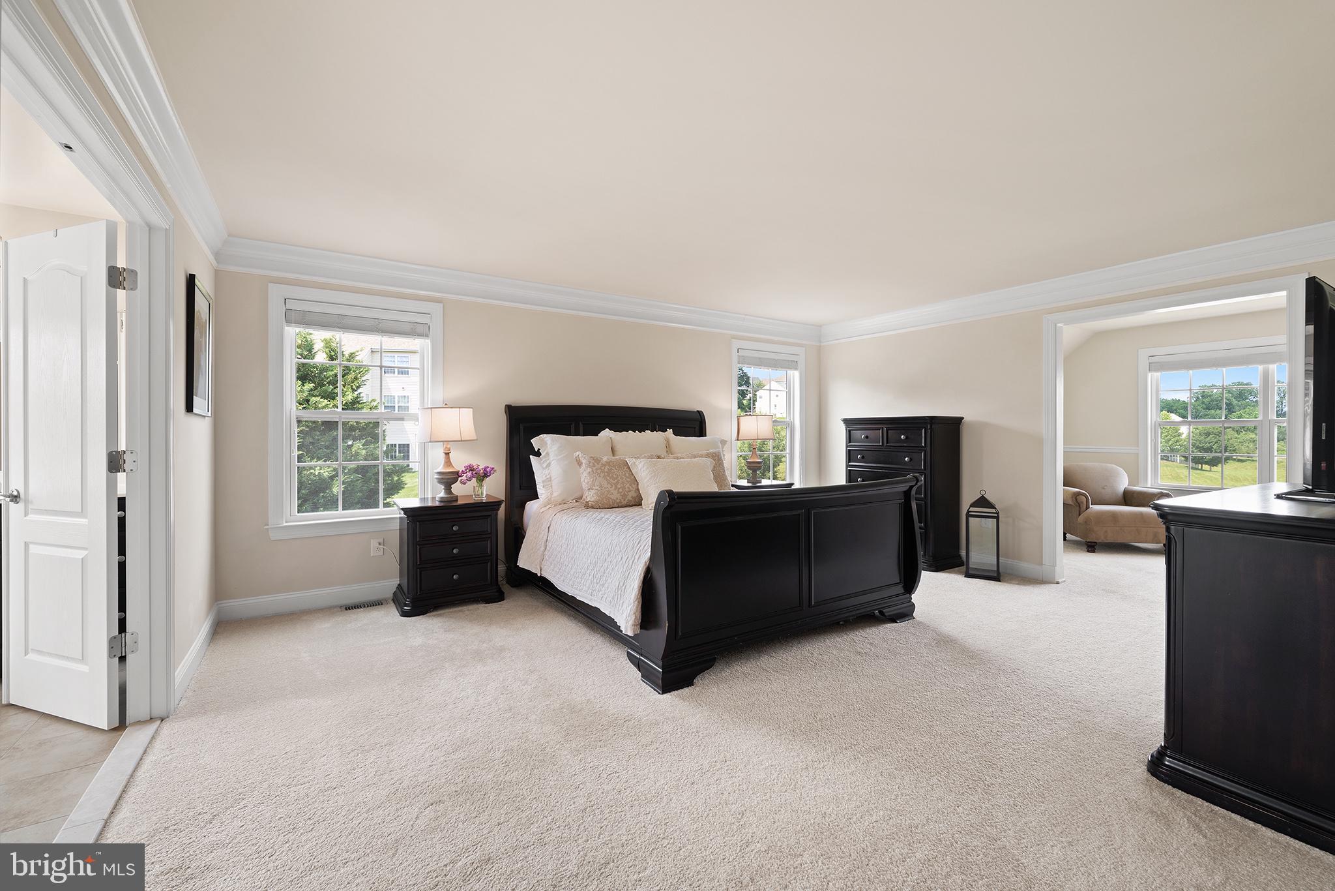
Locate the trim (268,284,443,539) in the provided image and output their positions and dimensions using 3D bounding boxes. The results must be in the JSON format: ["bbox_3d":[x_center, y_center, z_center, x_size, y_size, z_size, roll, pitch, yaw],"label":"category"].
[{"bbox_3d":[-2.176,-0.226,3.717,1.080,1.690,0.120,-1,1,-31],"label":"trim"}]

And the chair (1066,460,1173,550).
[{"bbox_3d":[4.703,0.641,5.471,0.780,0.860,0.880,0,1,20],"label":"chair"}]

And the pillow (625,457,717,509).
[{"bbox_3d":[0.064,0.290,4.123,0.680,0.420,0.160,-1,-24,-26],"label":"pillow"}]

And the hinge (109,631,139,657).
[{"bbox_3d":[-2.159,0.790,2.060,0.022,0.091,0.078,1,1,41],"label":"hinge"}]

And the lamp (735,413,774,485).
[{"bbox_3d":[0.854,0.036,5.120,0.370,0.690,0.370,0,1,0],"label":"lamp"}]

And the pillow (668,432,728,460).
[{"bbox_3d":[0.252,0.185,4.810,0.620,0.510,0.180,-1,-14,-31],"label":"pillow"}]

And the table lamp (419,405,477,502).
[{"bbox_3d":[-1.594,0.068,3.763,0.420,0.690,0.420,-1,1,-31],"label":"table lamp"}]

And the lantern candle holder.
[{"bbox_3d":[2.645,0.731,4.372,0.250,0.735,0.240,0,1,27],"label":"lantern candle holder"}]

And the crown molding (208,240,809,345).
[{"bbox_3d":[-0.525,-1.229,4.582,5.360,0.190,0.085,-1,1,-31],"label":"crown molding"}]

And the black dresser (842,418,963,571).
[{"bbox_3d":[2.241,0.415,5.034,0.470,1.330,0.970,-1,1,-32],"label":"black dresser"}]

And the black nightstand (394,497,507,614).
[{"bbox_3d":[-1.560,0.754,3.728,0.670,0.710,0.440,-1,1,-31],"label":"black nightstand"}]

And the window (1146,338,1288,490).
[{"bbox_3d":[5.934,-0.277,5.126,0.090,1.600,1.950,-1,1,-37],"label":"window"}]

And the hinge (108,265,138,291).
[{"bbox_3d":[-2.198,-0.674,2.096,0.020,0.090,0.080,1,2,38],"label":"hinge"}]

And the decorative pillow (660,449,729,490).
[{"bbox_3d":[0.222,0.217,4.184,0.640,0.450,0.160,-1,-27,-31],"label":"decorative pillow"}]

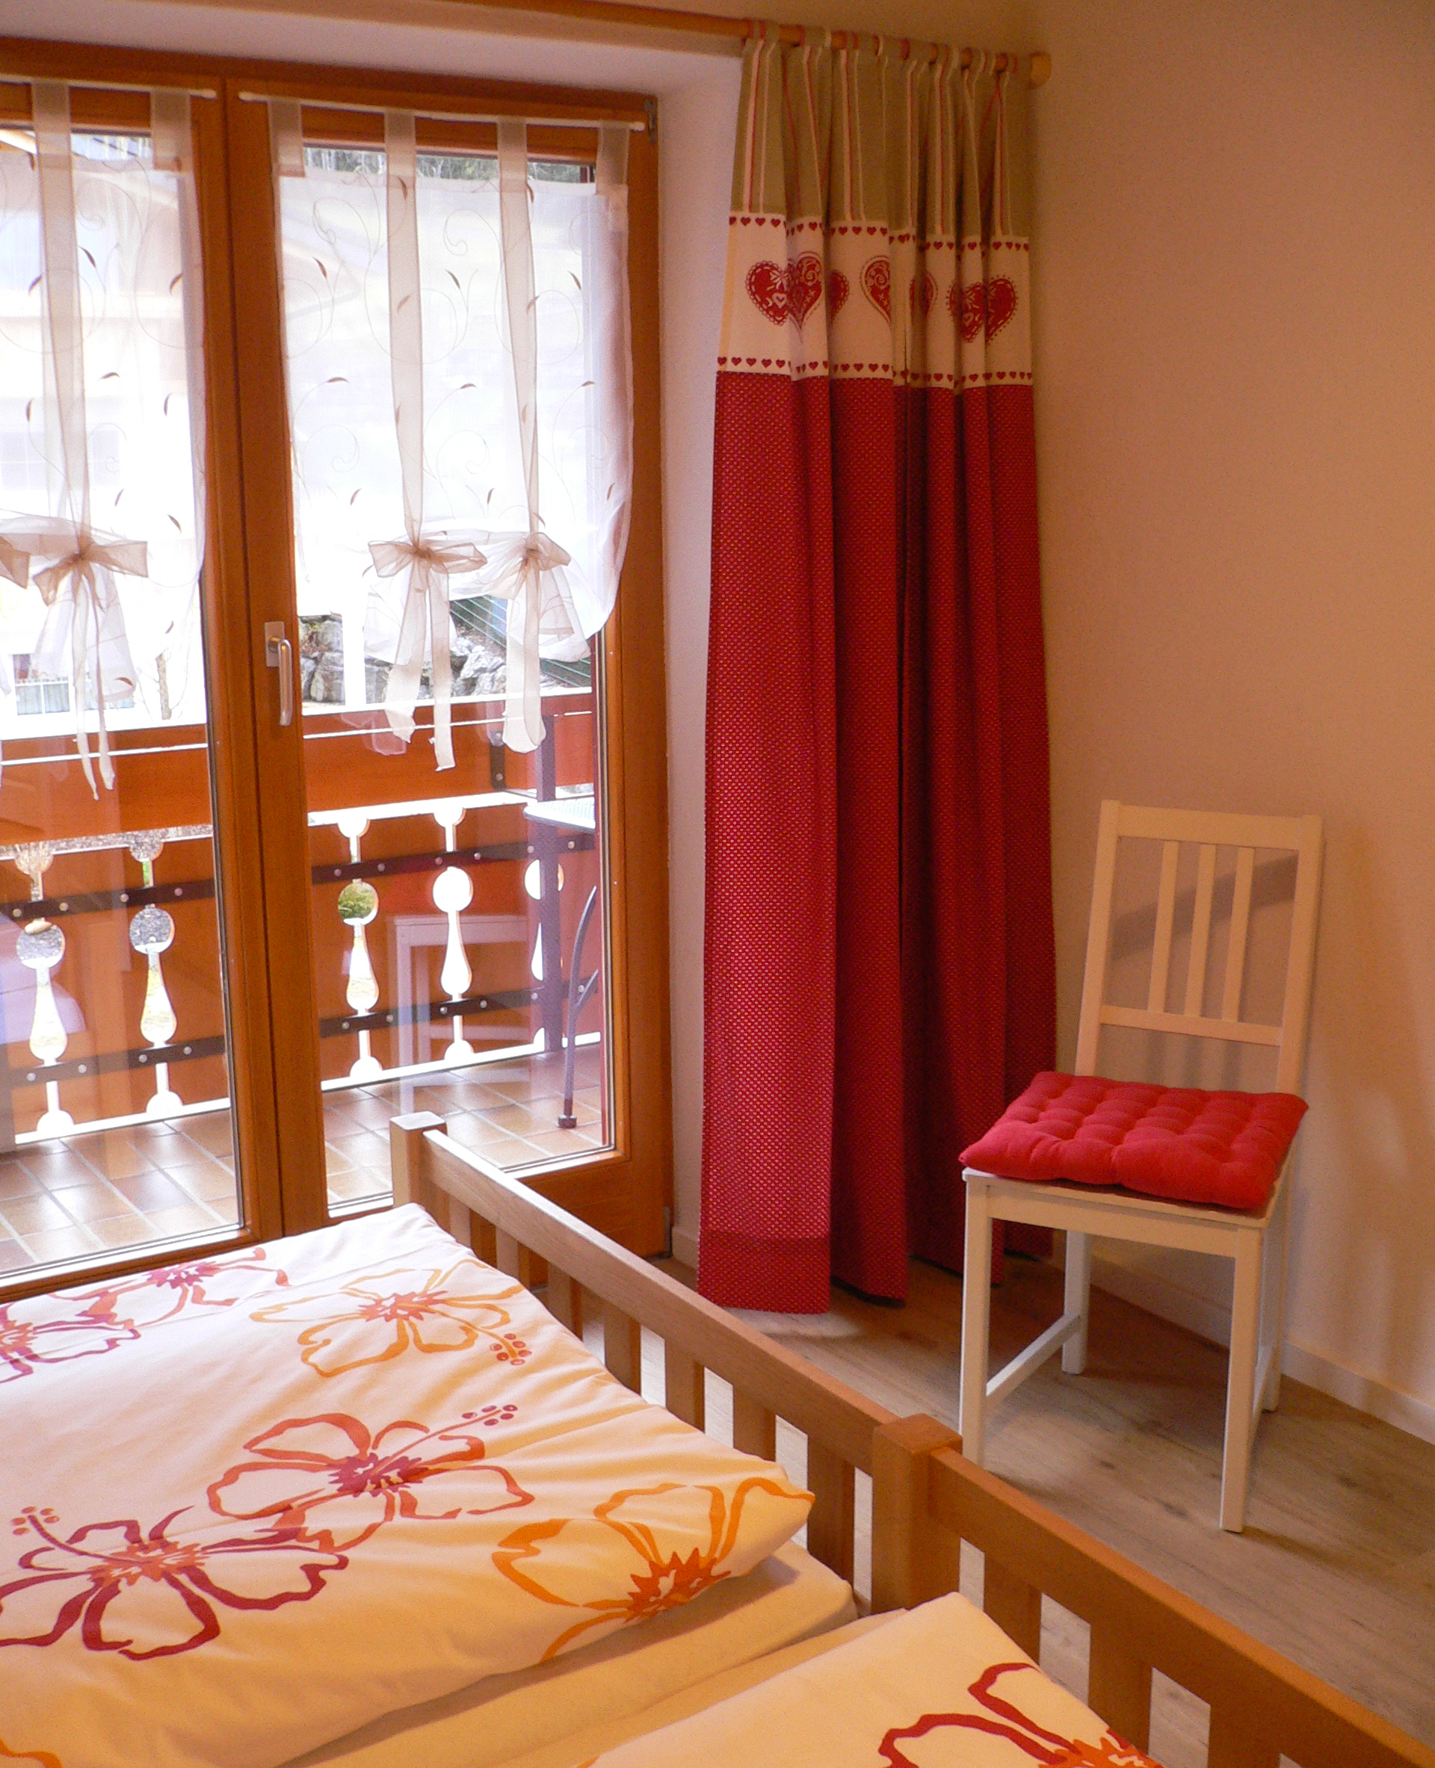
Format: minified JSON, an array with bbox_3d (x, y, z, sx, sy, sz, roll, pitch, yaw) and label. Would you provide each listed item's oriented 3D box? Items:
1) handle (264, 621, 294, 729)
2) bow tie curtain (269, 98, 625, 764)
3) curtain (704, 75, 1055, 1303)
[{"bbox_3d":[-0.650,-0.310,2.868,0.028,0.152,0.053,-8,14,-31],"label":"handle"},{"bbox_3d":[-0.376,-0.666,2.977,0.573,0.973,0.064,-8,14,-31],"label":"bow tie curtain"},{"bbox_3d":[0.284,-0.281,3.096,0.603,1.986,0.203,-8,14,-31],"label":"curtain"}]

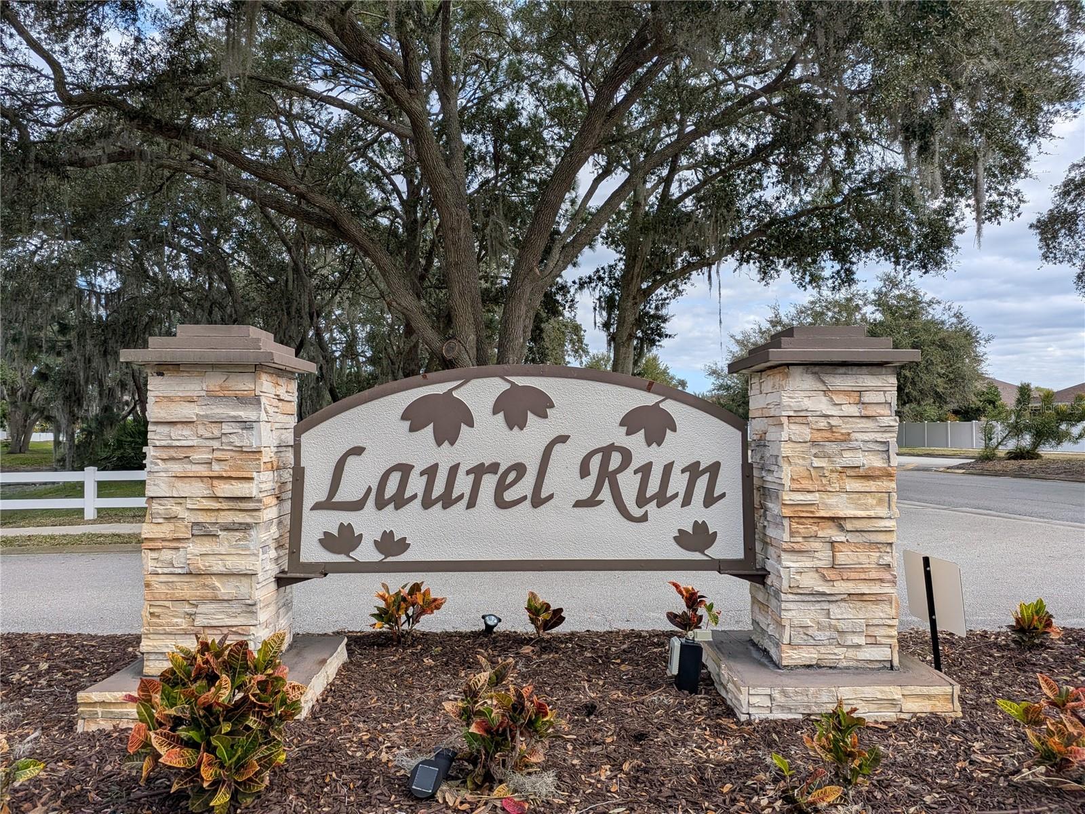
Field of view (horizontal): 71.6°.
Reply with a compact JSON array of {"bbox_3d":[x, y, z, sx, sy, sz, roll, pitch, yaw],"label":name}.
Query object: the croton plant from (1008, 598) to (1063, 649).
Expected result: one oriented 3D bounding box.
[{"bbox_3d":[2.590,1.130,3.950,0.280,0.255,0.260,0,-2,0],"label":"croton plant"}]

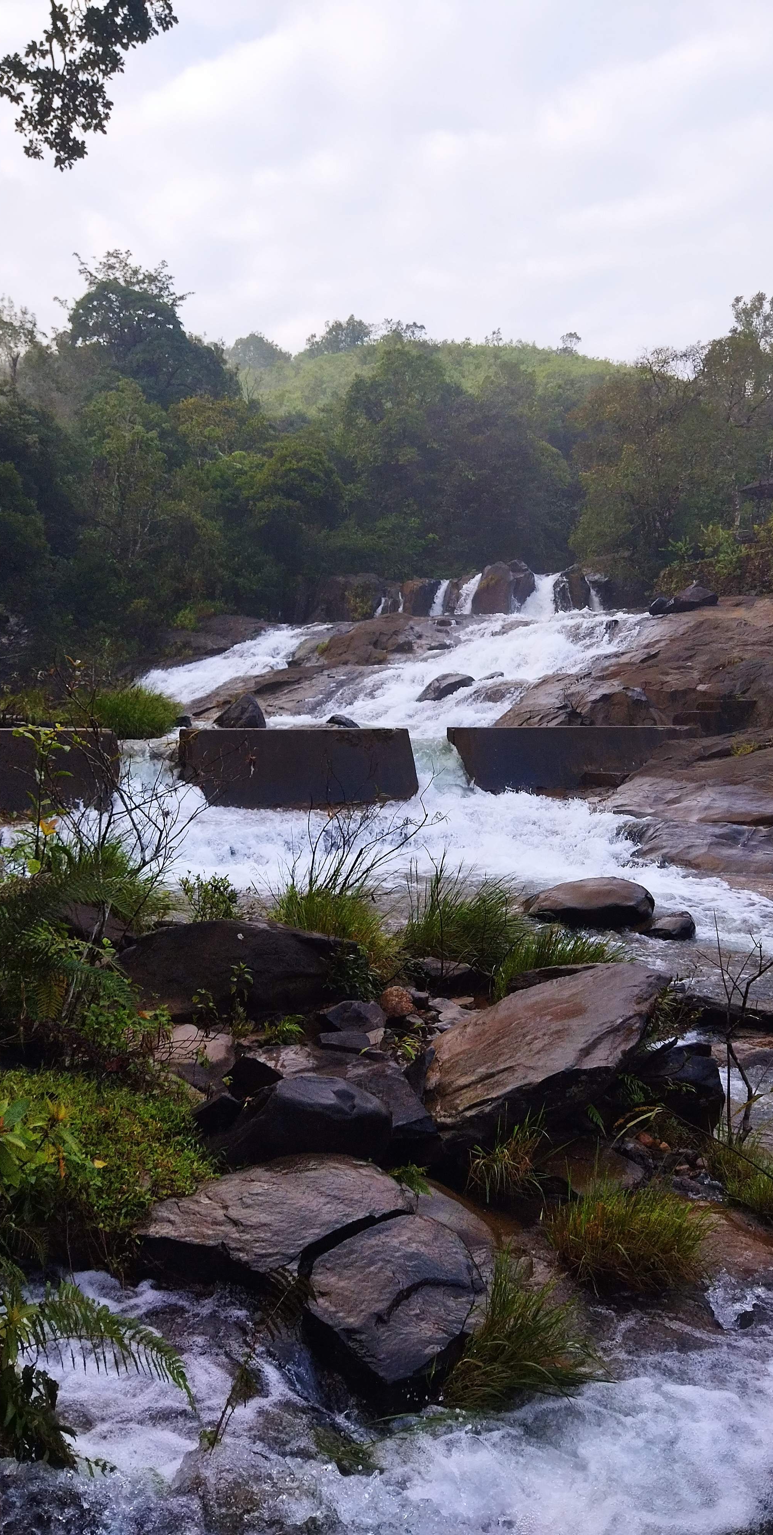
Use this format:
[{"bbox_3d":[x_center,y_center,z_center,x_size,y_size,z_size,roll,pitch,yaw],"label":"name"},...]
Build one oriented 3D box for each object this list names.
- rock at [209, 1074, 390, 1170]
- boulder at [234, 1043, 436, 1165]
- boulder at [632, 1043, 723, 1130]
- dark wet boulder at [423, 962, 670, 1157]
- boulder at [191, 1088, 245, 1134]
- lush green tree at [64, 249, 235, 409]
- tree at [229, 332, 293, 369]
[{"bbox_3d":[-0.413,1.737,5.850,0.870,0.400,0.600,0,2,-10],"label":"rock"},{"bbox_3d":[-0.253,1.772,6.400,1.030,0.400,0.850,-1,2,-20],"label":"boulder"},{"bbox_3d":[1.567,1.708,6.400,0.460,0.420,0.420,0,2,-11],"label":"boulder"},{"bbox_3d":[0.876,1.578,6.550,1.450,0.680,0.880,-2,3,-38],"label":"dark wet boulder"},{"bbox_3d":[-0.837,1.713,5.950,0.260,0.200,0.250,-1,2,-15],"label":"boulder"},{"bbox_3d":[-14.836,-26.330,75.000,11.000,13.000,11.000,0,2,0],"label":"lush green tree"},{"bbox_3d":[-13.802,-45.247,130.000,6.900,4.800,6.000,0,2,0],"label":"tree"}]

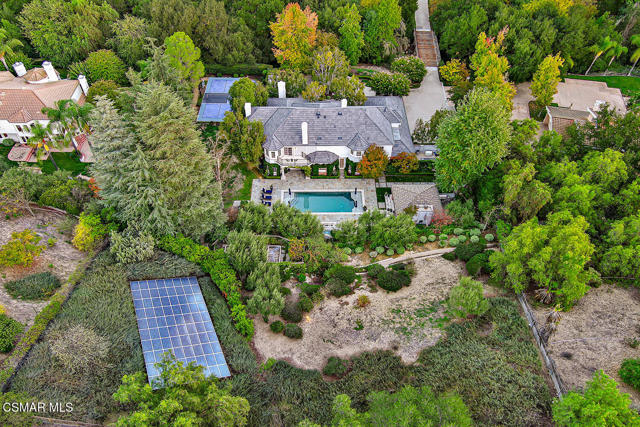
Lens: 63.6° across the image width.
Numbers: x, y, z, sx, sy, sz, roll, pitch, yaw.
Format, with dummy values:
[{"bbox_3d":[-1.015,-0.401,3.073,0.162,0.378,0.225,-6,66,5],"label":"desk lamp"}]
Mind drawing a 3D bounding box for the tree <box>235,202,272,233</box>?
[{"bbox_3d":[-10.385,1.370,80.975,5.800,5.600,5.500,0,46,0],"label":"tree"}]

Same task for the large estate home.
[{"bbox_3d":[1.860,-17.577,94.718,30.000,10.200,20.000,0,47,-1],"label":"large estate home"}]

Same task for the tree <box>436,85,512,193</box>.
[{"bbox_3d":[24.038,-10.456,82.385,11.300,19.000,10.800,0,46,0],"label":"tree"}]

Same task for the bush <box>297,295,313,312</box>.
[{"bbox_3d":[-1.895,11.798,67.307,2.140,1.720,2.140,1,47,0],"label":"bush"}]

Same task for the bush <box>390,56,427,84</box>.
[{"bbox_3d":[18.726,-30.278,109.173,7.400,5.000,6.800,0,46,0],"label":"bush"}]

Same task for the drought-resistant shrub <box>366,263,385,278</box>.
[{"bbox_3d":[8.084,8.296,75.120,2.600,1.800,2.500,0,46,0],"label":"drought-resistant shrub"}]

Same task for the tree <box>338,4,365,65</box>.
[{"bbox_3d":[6.749,-37.200,108.945,5.270,13.860,5.270,1,47,0],"label":"tree"}]

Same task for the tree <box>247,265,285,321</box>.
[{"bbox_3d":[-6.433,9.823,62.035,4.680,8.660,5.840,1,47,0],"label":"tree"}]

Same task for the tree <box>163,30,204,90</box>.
[{"bbox_3d":[-25.500,-28.300,97.300,7.300,11.300,7.300,0,46,0],"label":"tree"}]

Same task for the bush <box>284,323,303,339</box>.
[{"bbox_3d":[-3.214,14.267,62.674,2.130,1.450,2.020,1,47,0],"label":"bush"}]

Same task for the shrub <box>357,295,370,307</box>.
[{"bbox_3d":[6.100,12.012,70.938,1.730,1.320,1.730,1,47,0],"label":"shrub"}]

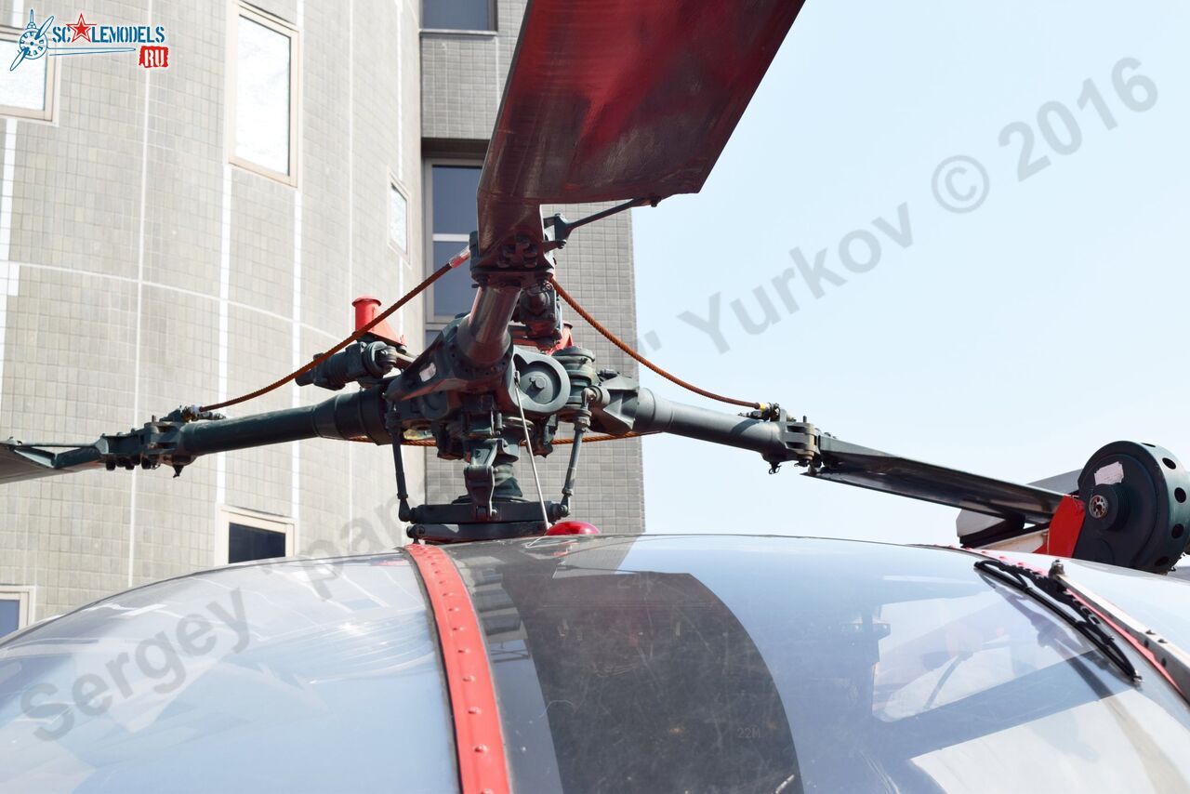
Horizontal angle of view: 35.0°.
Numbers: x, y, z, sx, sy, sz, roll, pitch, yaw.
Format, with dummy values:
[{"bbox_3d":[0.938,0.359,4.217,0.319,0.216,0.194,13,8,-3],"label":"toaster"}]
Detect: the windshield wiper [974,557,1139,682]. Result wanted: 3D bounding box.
[{"bbox_3d":[0.478,0.214,1.941,0.026,0.038,0.338,27,5,-21],"label":"windshield wiper"}]

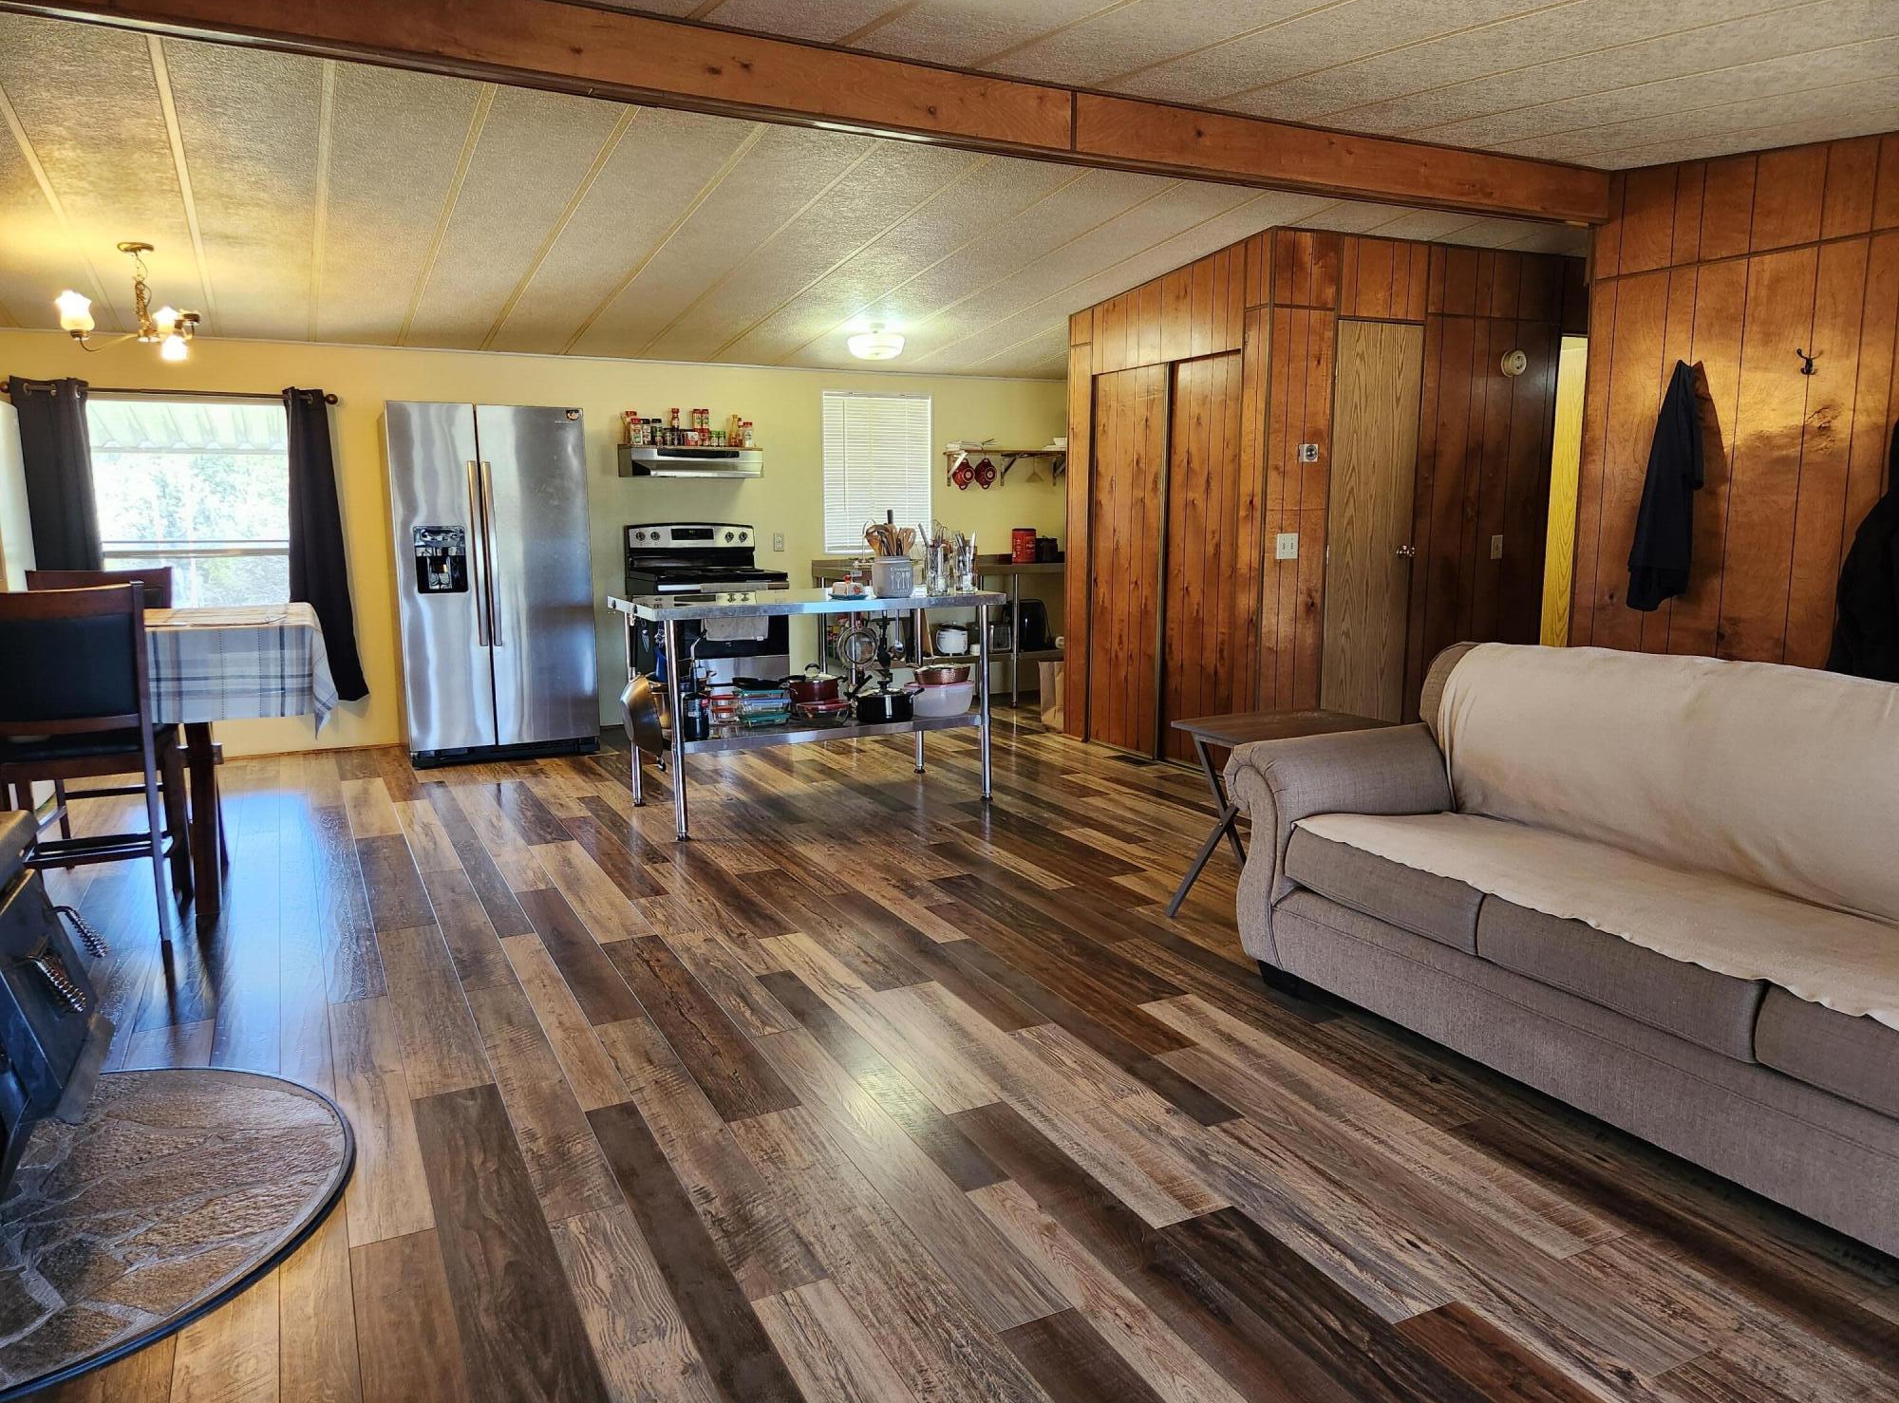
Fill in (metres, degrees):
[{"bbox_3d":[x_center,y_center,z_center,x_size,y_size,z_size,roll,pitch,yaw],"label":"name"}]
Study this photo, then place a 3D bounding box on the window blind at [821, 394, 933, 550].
[{"bbox_3d":[-0.456,-1.447,8.052,0.745,1.000,0.050,-5,11,-27],"label":"window blind"}]

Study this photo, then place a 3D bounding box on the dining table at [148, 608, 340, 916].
[{"bbox_3d":[-2.809,0.209,4.181,1.360,0.945,0.930,-4,10,-22],"label":"dining table"}]

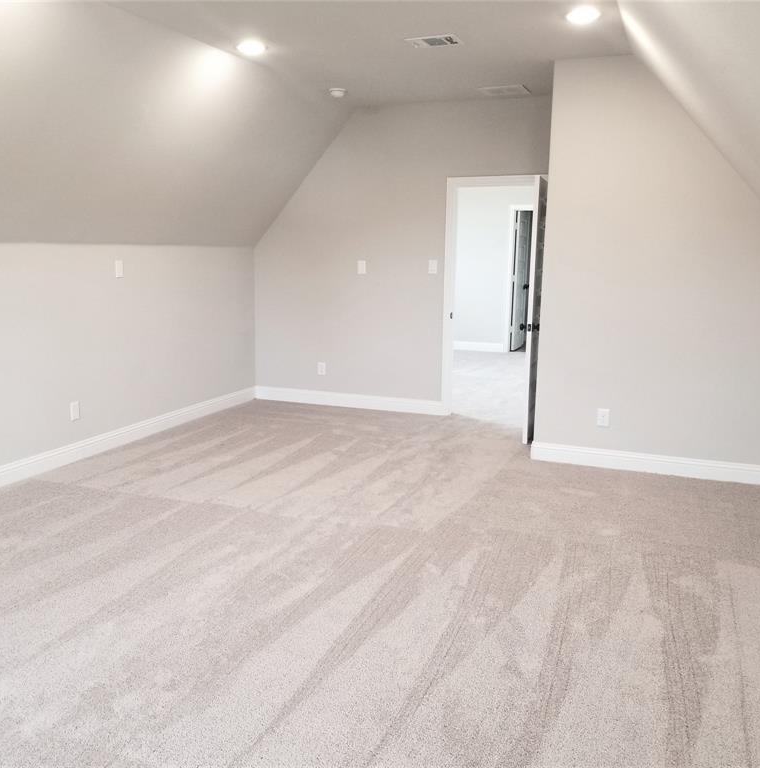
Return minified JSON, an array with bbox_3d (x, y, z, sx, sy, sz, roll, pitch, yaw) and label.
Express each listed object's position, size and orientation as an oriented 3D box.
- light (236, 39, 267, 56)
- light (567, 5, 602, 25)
[{"bbox_3d":[-0.815,-2.123,4.867,0.190,0.030,0.190,5,11,21],"label":"light"},{"bbox_3d":[1.084,-1.962,4.101,0.190,0.030,0.190,5,11,21],"label":"light"}]

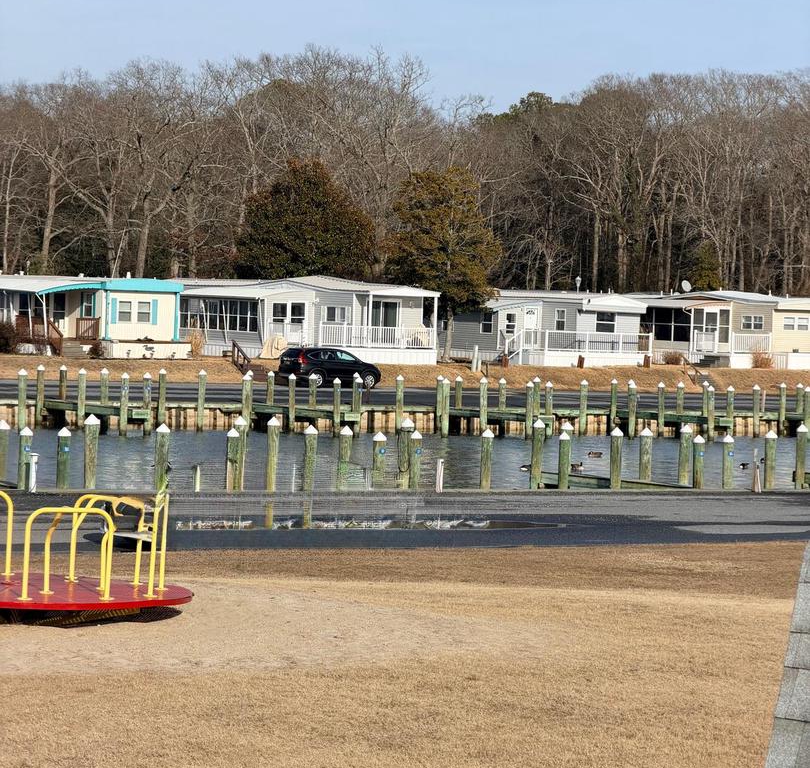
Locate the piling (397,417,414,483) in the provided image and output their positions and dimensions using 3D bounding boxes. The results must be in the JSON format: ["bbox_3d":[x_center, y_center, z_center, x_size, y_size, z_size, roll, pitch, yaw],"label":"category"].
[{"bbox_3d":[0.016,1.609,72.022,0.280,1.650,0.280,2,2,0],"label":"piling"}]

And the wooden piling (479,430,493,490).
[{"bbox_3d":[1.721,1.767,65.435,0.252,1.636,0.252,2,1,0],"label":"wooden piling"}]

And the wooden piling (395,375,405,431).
[{"bbox_3d":[-0.191,0.683,106.904,0.260,1.950,0.260,1,2,-33],"label":"wooden piling"}]

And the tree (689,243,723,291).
[{"bbox_3d":[18.014,-5.384,187.079,2.400,6.200,2.400,1,2,-33],"label":"tree"}]

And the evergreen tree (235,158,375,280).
[{"bbox_3d":[-5.328,-6.618,160.115,7.000,9.800,7.000,2,1,0],"label":"evergreen tree"}]

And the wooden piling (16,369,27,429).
[{"bbox_3d":[-12.087,0.550,98.524,0.290,2.050,0.290,2,1,0],"label":"wooden piling"}]

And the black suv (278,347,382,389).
[{"bbox_3d":[-3.094,-0.663,131.892,4.540,1.660,1.830,1,2,-34],"label":"black suv"}]

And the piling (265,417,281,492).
[{"bbox_3d":[-2.777,1.563,65.521,0.265,1.750,0.265,2,1,0],"label":"piling"}]

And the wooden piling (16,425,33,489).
[{"bbox_3d":[-7.366,1.558,60.519,0.270,1.450,0.270,2,2,0],"label":"wooden piling"}]

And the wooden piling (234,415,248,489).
[{"bbox_3d":[-3.662,1.553,69.322,0.270,1.650,0.270,2,2,0],"label":"wooden piling"}]

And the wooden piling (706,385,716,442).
[{"bbox_3d":[11.268,1.096,115.027,0.270,2.040,0.270,2,2,0],"label":"wooden piling"}]

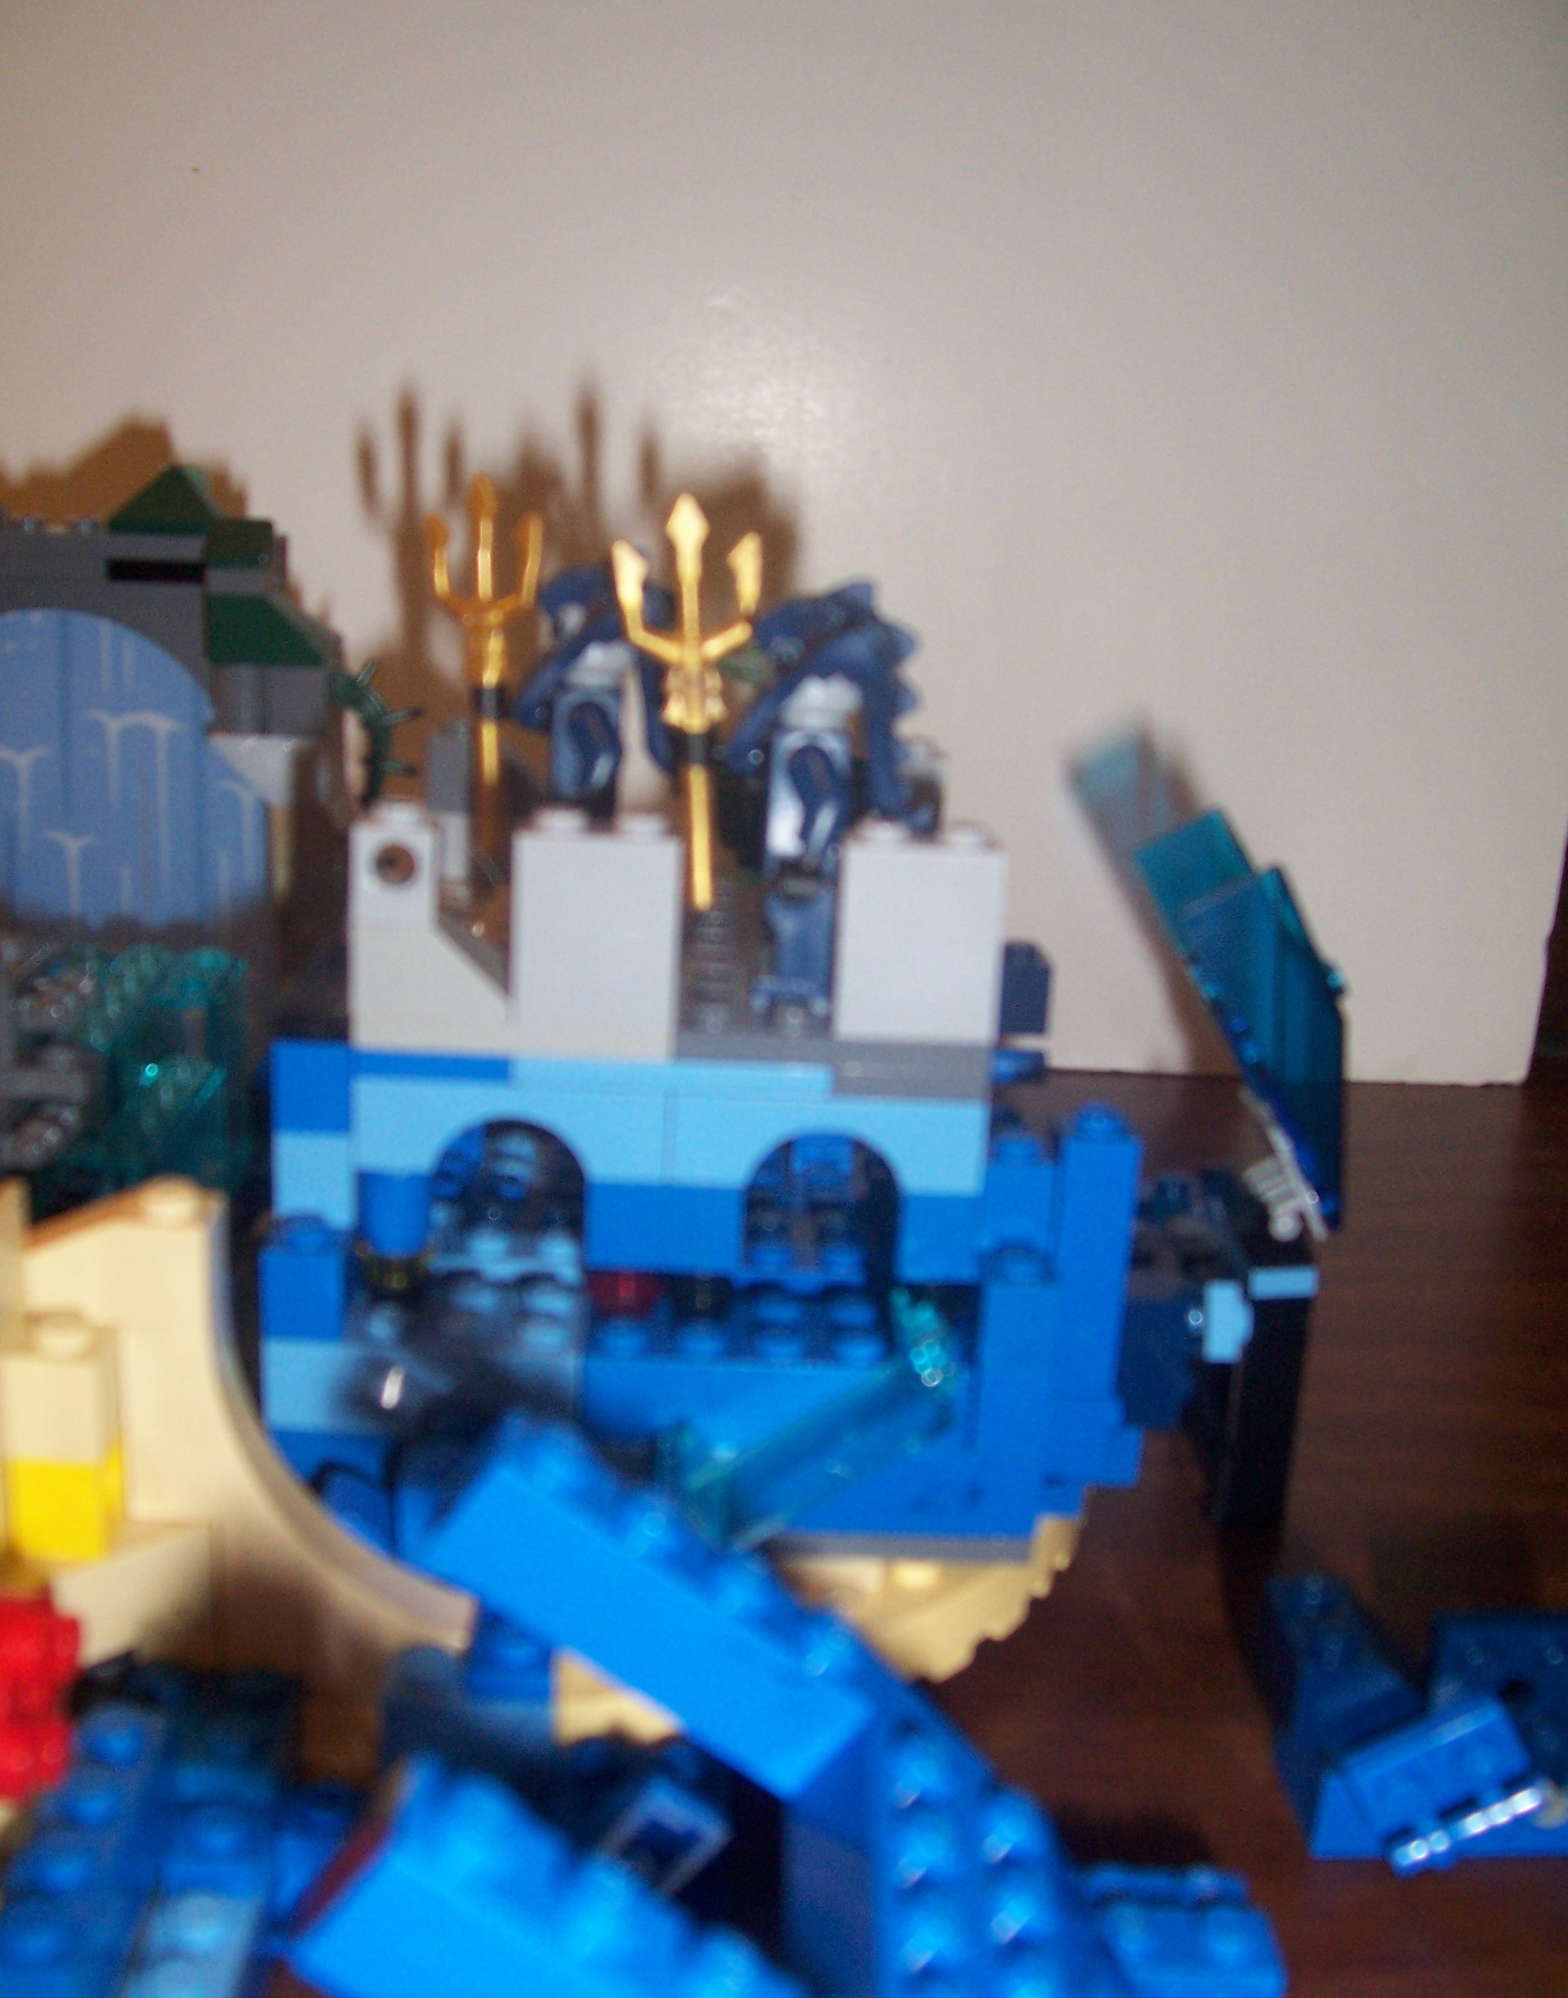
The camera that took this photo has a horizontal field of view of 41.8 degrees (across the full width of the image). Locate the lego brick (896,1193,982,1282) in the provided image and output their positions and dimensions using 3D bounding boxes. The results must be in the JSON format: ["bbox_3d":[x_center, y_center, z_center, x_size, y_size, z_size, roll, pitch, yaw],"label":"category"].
[{"bbox_3d":[0.016,0.023,0.214,0.008,0.010,0.008,2,15,-1],"label":"lego brick"}]

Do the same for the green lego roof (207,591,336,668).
[{"bbox_3d":[-0.071,-0.051,0.284,0.016,0.010,0.009,2,14,-2],"label":"green lego roof"}]

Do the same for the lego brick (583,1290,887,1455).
[{"bbox_3d":[-0.005,0.038,0.214,0.032,0.011,0.016,2,14,-2],"label":"lego brick"}]

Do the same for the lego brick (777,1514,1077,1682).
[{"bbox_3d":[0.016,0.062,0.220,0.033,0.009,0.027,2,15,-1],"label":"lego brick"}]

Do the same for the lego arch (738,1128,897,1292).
[{"bbox_3d":[0.004,0.020,0.213,0.016,0.016,0.008,2,14,-2],"label":"lego arch"}]

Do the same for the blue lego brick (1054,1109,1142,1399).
[{"bbox_3d":[0.032,0.026,0.215,0.008,0.030,0.008,2,15,-1],"label":"blue lego brick"}]

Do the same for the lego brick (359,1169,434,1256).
[{"bbox_3d":[-0.040,0.021,0.212,0.008,0.010,0.008,2,14,-2],"label":"lego brick"}]

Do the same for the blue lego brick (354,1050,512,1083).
[{"bbox_3d":[-0.035,0.006,0.209,0.016,0.003,0.008,2,15,-1],"label":"blue lego brick"}]

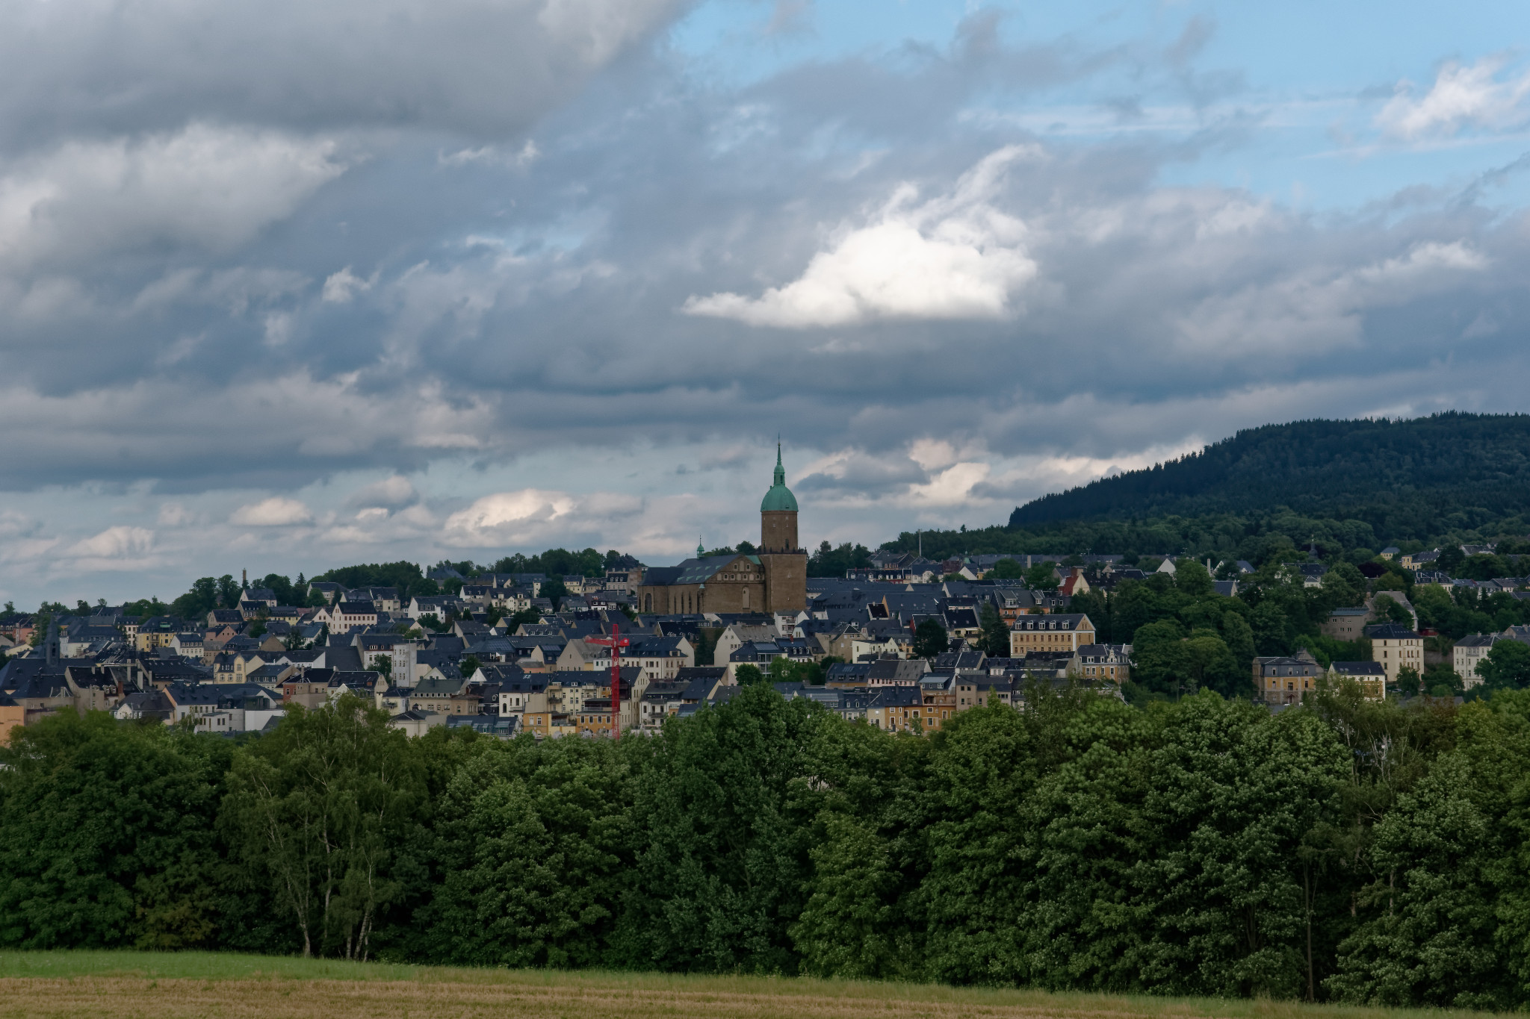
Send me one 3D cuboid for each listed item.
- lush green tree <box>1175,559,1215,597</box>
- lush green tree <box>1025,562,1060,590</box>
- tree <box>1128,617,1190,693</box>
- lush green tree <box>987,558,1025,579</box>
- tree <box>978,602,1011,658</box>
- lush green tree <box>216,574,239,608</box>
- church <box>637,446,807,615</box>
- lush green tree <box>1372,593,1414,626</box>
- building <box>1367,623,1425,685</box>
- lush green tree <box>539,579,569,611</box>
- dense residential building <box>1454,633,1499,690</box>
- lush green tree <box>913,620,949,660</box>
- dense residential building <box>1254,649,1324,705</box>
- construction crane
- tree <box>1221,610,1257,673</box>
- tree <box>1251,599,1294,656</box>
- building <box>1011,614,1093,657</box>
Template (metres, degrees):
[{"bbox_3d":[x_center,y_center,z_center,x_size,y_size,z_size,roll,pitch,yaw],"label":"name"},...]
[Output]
[{"bbox_3d":[166.229,27.255,985.000,15.300,16.000,15.000,0,-3,0],"label":"lush green tree"},{"bbox_3d":[112.020,27.534,1030.000,14.000,12.000,13.000,0,-3,0],"label":"lush green tree"},{"bbox_3d":[119.070,45.010,770.860,18.070,23.500,18.070,0,-1,9],"label":"tree"},{"bbox_3d":[110.970,27.820,1174.770,17.620,11.570,17.620,0,-1,5],"label":"lush green tree"},{"bbox_3d":[74.400,39.540,826.660,10.460,18.610,10.460,0,-1,5],"label":"tree"},{"bbox_3d":[-231.788,36.111,1100.000,10.500,16.000,10.500,0,-3,0],"label":"lush green tree"},{"bbox_3d":[-20.597,12.363,925.000,43.000,77.000,68.000,1,-3,-28],"label":"church"},{"bbox_3d":[200.740,33.660,815.660,12.620,13.010,12.620,0,-1,14],"label":"lush green tree"},{"bbox_3d":[187.740,42.960,757.070,11.800,18.460,11.800,1,-1,-26],"label":"building"},{"bbox_3d":[-95.150,39.101,1150.000,12.500,15.500,12.500,0,-3,0],"label":"lush green tree"},{"bbox_3d":[230.561,49.898,828.000,13.300,18.300,11.000,-1,-3,13],"label":"dense residential building"},{"bbox_3d":[55.400,44.010,853.200,12.000,14.400,12.000,0,-1,4],"label":"lush green tree"},{"bbox_3d":[157.253,50.586,765.000,18.000,16.800,14.000,0,-3,-2],"label":"dense residential building"},{"bbox_3d":[-48.000,54.000,770.000,2.300,39.000,37.000,0,-1,-24],"label":"construction crane"},{"bbox_3d":[150.556,42.166,810.000,11.500,20.000,11.500,0,-3,0],"label":"tree"},{"bbox_3d":[159.060,37.670,799.330,13.490,19.120,13.490,0,-1,11],"label":"tree"},{"bbox_3d":[97.183,43.256,862.000,25.000,15.300,12.000,-2,-3,38],"label":"building"}]

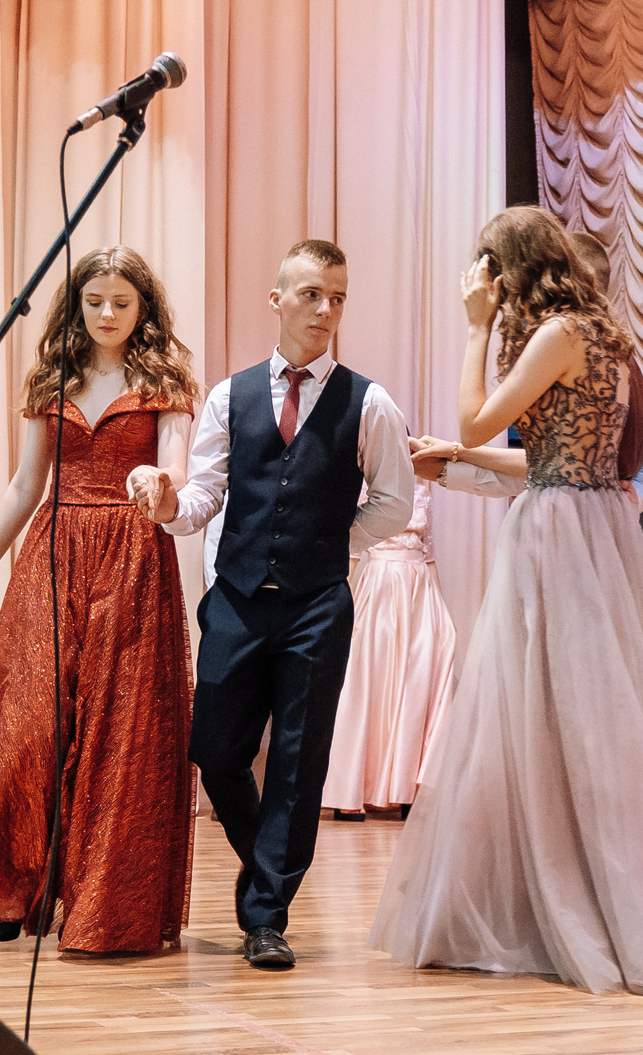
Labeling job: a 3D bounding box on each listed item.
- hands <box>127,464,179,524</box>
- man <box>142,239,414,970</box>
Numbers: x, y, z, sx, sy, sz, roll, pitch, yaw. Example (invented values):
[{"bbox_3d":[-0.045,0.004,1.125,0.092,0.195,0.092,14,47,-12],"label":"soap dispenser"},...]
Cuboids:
[{"bbox_3d":[-0.399,-0.079,4.360,0.125,0.145,0.160,0,-3,6],"label":"hands"},{"bbox_3d":[-0.110,0.154,4.577,0.660,1.770,0.520,-1,-3,7],"label":"man"}]

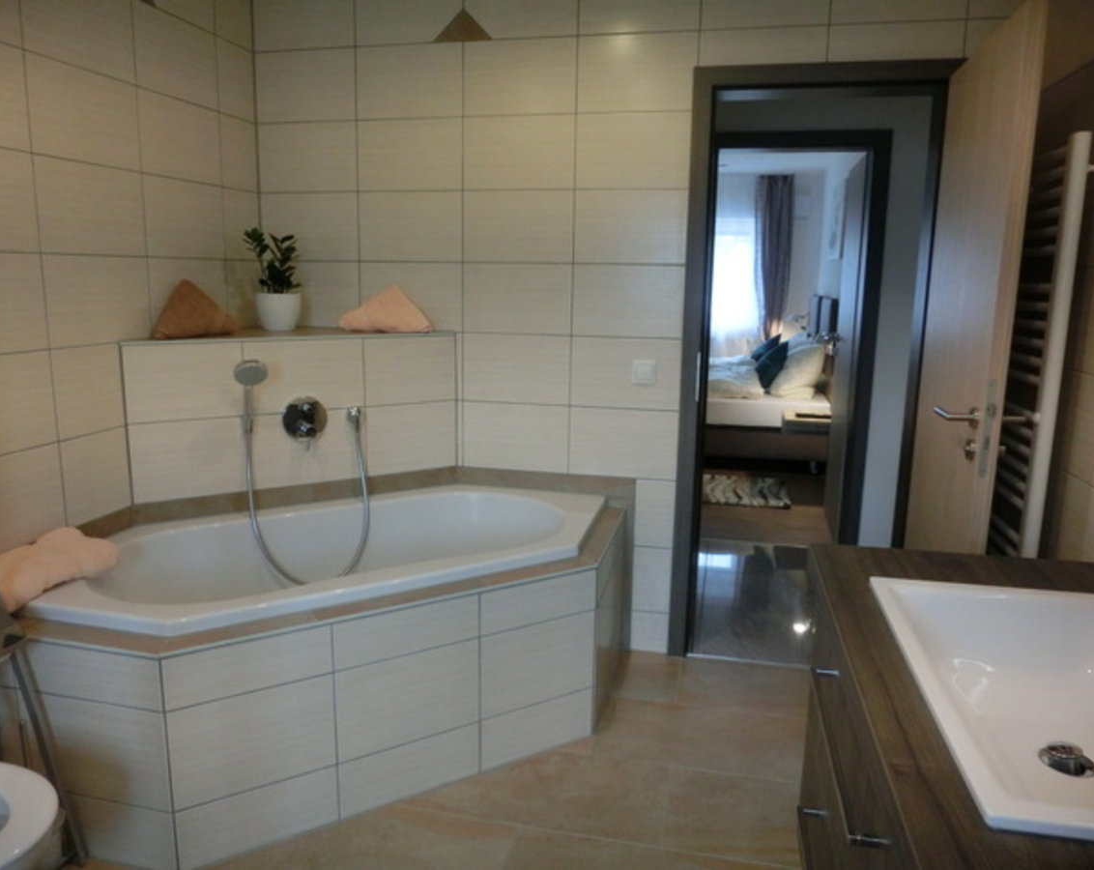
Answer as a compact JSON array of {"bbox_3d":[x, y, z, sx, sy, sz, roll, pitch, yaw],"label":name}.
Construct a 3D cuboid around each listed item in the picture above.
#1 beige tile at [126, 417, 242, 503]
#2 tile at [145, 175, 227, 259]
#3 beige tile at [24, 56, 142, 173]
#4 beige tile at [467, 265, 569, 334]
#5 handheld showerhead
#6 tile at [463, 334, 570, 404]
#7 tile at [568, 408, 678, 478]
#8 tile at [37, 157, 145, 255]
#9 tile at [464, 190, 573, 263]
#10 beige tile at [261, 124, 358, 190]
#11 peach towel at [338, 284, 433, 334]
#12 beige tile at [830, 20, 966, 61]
[{"bbox_3d":[-1.128,0.077,2.545,0.349,0.250,0.014,-6,13,-31],"label":"beige tile"},{"bbox_3d":[-1.184,-0.705,2.634,0.014,0.250,0.403,3,11,13],"label":"tile"},{"bbox_3d":[-1.264,-0.873,2.207,0.014,0.250,0.403,3,11,13],"label":"beige tile"},{"bbox_3d":[-0.105,-0.486,2.886,0.403,0.250,0.014,3,11,12],"label":"beige tile"},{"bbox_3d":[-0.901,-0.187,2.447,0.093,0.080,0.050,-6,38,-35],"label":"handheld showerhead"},{"bbox_3d":[-0.113,-0.240,2.966,0.402,0.249,0.012,4,12,13],"label":"tile"},{"bbox_3d":[0.276,0.031,2.928,0.402,0.249,0.012,4,12,13],"label":"tile"},{"bbox_3d":[-1.288,-0.639,2.288,0.012,0.249,0.402,4,12,13],"label":"tile"},{"bbox_3d":[-0.104,-0.733,2.868,0.402,0.249,0.012,4,12,13],"label":"tile"},{"bbox_3d":[-0.886,-1.029,2.994,0.402,0.249,0.012,4,12,13],"label":"beige tile"},{"bbox_3d":[-0.576,-0.458,2.898,0.320,0.165,0.120,1,10,1],"label":"peach towel"},{"bbox_3d":[1.085,-1.223,2.503,0.400,0.114,0.015,3,11,11],"label":"beige tile"}]

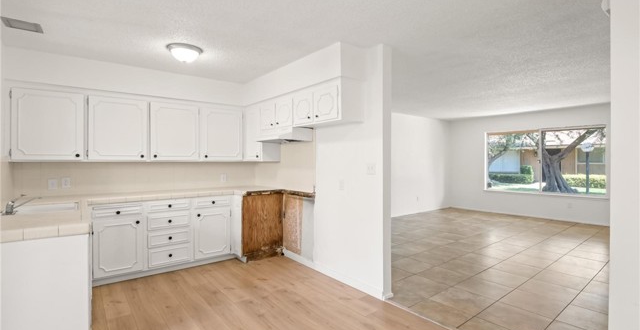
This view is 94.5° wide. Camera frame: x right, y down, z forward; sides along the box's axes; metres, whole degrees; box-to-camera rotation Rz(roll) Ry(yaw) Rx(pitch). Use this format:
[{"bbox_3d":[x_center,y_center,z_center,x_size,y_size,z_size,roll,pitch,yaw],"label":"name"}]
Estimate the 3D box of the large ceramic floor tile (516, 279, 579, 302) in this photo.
[{"bbox_3d":[2.381,1.308,3.083,0.444,0.010,0.444,0,1,-38],"label":"large ceramic floor tile"}]

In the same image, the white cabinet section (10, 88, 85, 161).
[{"bbox_3d":[-2.842,-0.393,3.128,0.555,0.713,0.320,0,1,-37],"label":"white cabinet section"}]

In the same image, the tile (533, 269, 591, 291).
[{"bbox_3d":[2.734,1.306,3.357,0.444,0.010,0.444,0,1,-38],"label":"tile"}]

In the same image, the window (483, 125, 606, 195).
[{"bbox_3d":[5.236,-0.070,7.059,0.100,1.547,2.414,0,1,-38],"label":"window"}]

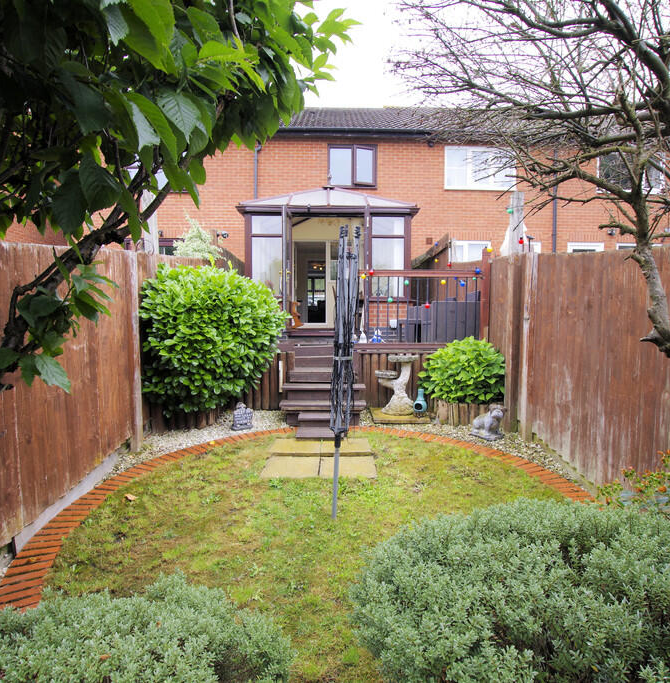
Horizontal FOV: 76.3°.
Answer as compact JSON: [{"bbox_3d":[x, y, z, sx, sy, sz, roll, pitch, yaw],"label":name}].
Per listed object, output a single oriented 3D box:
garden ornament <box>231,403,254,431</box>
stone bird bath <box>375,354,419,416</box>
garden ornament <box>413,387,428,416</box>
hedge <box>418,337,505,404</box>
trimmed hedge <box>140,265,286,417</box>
[{"bbox_3d":[-0.985,0.800,4.560,0.220,0.290,0.130,-1,5,-15],"label":"garden ornament"},{"bbox_3d":[0.730,0.500,4.970,0.510,0.710,0.380,0,5,0],"label":"stone bird bath"},{"bbox_3d":[0.977,0.695,4.860,0.155,0.320,0.160,3,5,28],"label":"garden ornament"},{"bbox_3d":[1.400,0.310,4.920,0.950,0.760,0.880,0,5,0],"label":"hedge"},{"bbox_3d":[-1.240,-0.040,4.600,1.400,1.520,1.200,0,5,0],"label":"trimmed hedge"}]

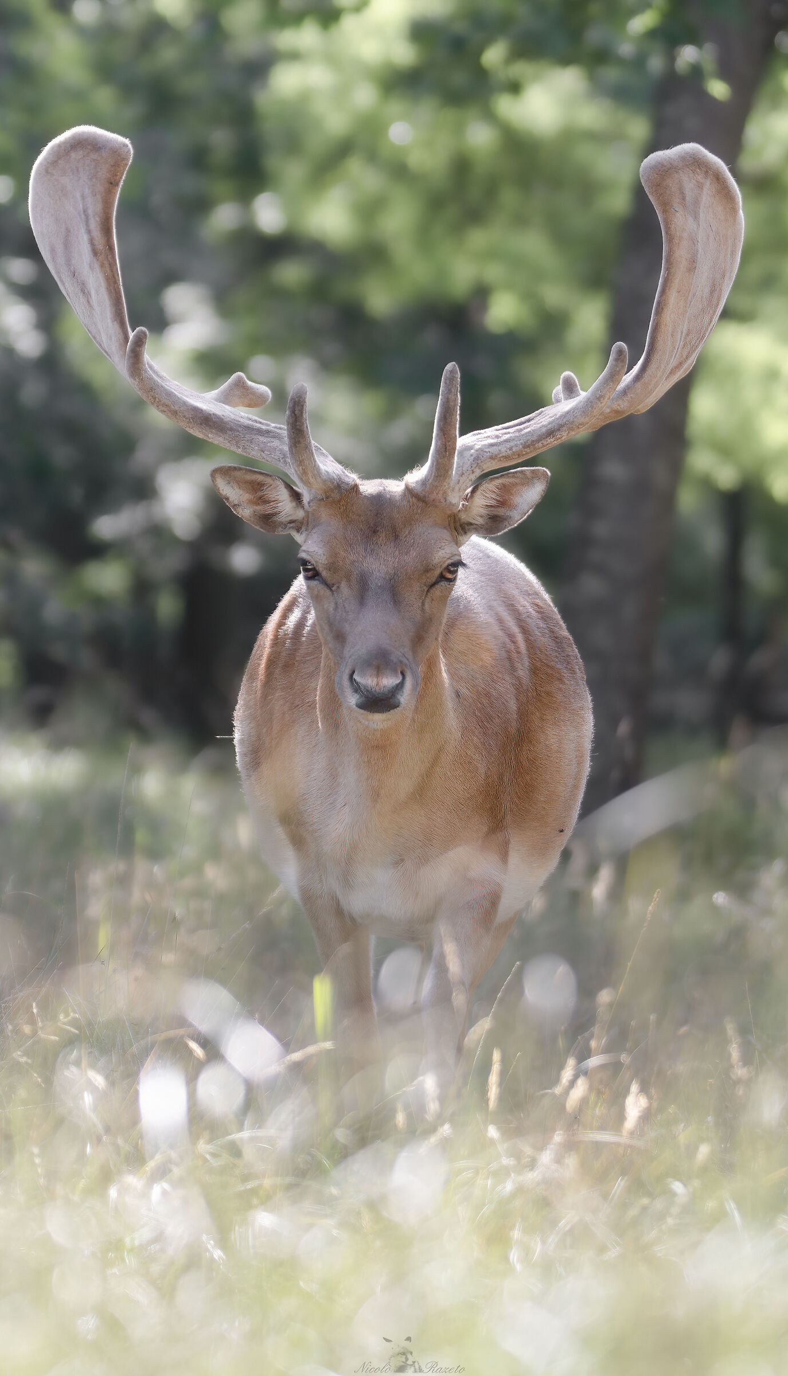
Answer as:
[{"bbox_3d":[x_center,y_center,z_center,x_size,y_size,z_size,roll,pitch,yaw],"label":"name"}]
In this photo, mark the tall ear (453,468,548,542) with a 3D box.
[{"bbox_3d":[0.107,-0.181,8.530,0.097,0.077,0.060,0,0,-12],"label":"tall ear"}]

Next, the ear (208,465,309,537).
[{"bbox_3d":[-0.134,-0.184,8.530,0.097,0.075,0.060,0,0,12],"label":"ear"}]

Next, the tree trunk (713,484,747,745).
[{"bbox_3d":[1.562,-0.340,40.000,0.130,1.300,0.130,0,0,0],"label":"tree trunk"}]

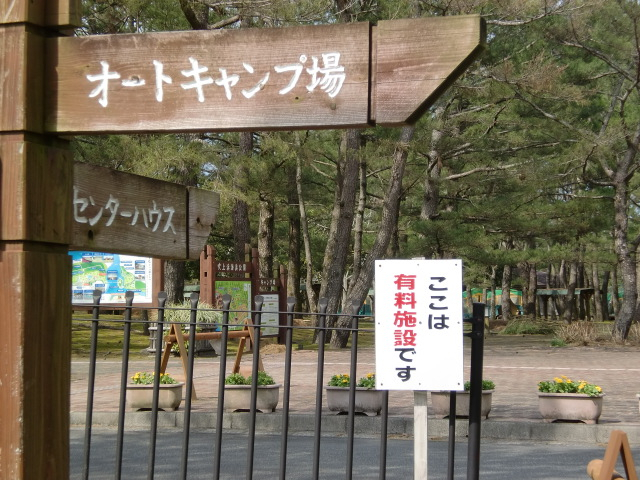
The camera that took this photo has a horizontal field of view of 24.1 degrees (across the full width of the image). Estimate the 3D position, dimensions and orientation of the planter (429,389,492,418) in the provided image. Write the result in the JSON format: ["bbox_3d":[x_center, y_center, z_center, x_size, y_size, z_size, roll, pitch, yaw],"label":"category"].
[{"bbox_3d":[1.403,1.614,14.729,0.634,0.281,0.287,-1,-2,18],"label":"planter"}]

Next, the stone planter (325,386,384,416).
[{"bbox_3d":[0.359,1.626,15.070,0.634,0.281,0.287,-1,-2,18],"label":"stone planter"}]

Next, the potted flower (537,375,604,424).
[{"bbox_3d":[2.421,1.521,14.399,0.634,0.445,0.287,-1,-2,18],"label":"potted flower"}]

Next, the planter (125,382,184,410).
[{"bbox_3d":[-1.728,1.649,15.753,0.634,0.281,0.287,-1,-2,18],"label":"planter"}]

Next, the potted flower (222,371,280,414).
[{"bbox_3d":[-0.691,1.566,15.416,0.634,0.423,0.287,-1,-2,18],"label":"potted flower"}]

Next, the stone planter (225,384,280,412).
[{"bbox_3d":[-0.691,1.637,15.414,0.634,0.281,0.287,-1,-2,18],"label":"stone planter"}]

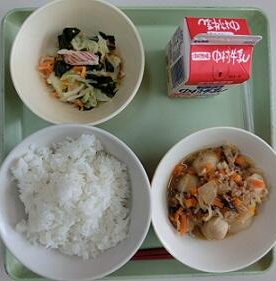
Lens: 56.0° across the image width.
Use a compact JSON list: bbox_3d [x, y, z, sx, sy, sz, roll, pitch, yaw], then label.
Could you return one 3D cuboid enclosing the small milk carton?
[{"bbox_3d":[0.071,-0.081,0.262,0.058,0.105,0.060,0,90,-2],"label":"small milk carton"}]

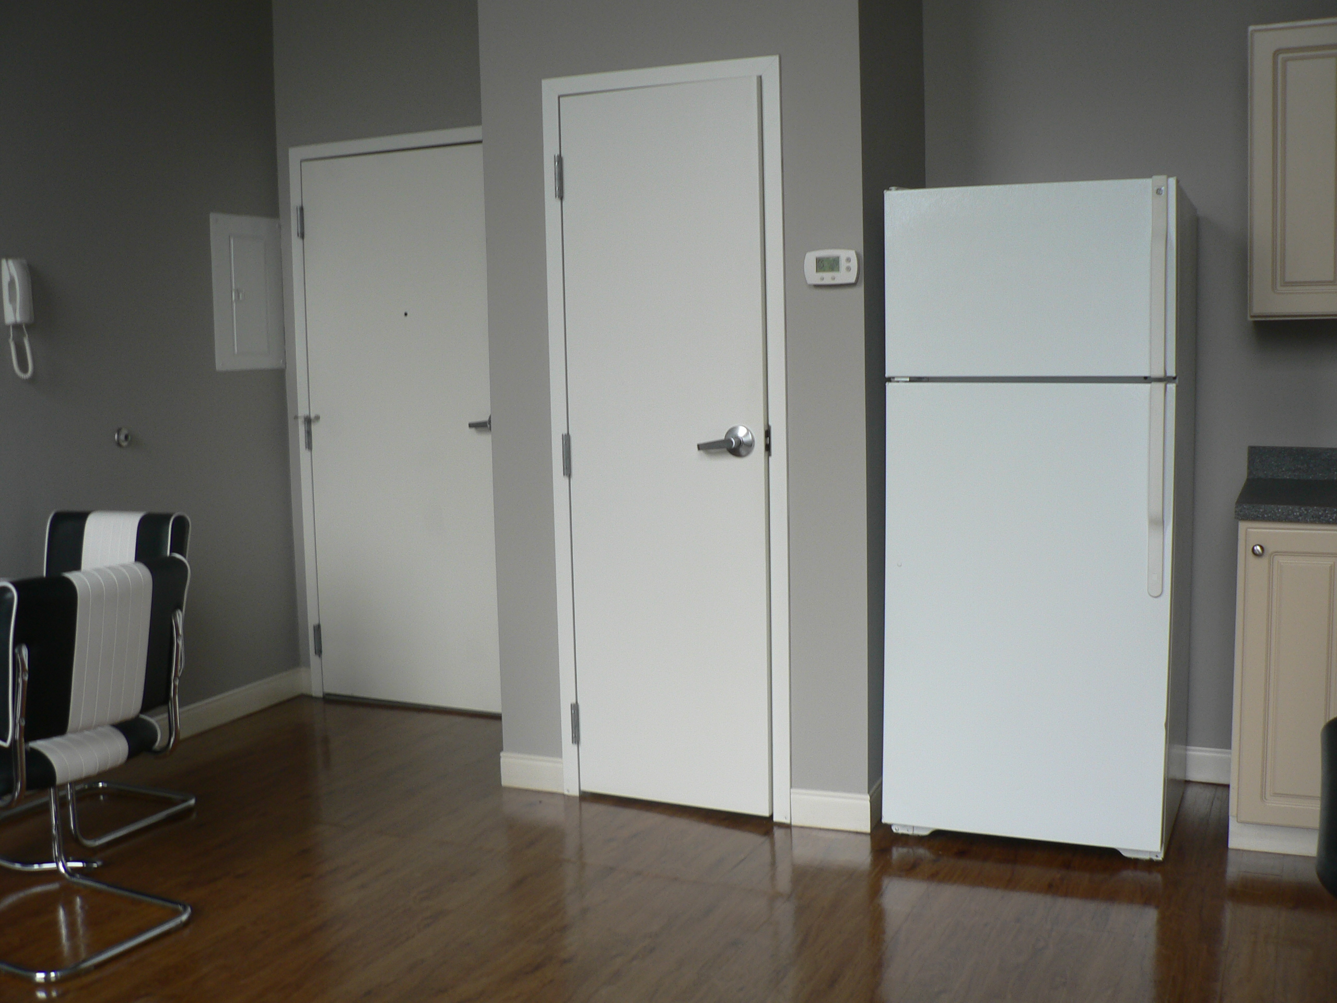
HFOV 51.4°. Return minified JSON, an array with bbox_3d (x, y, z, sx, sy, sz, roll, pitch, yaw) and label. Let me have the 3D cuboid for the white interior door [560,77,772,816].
[{"bbox_3d":[-0.009,-0.132,3.880,0.610,2.030,0.042,2,7,27],"label":"white interior door"}]

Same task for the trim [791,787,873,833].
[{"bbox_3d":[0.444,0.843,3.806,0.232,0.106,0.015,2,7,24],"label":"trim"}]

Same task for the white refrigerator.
[{"bbox_3d":[1.031,0.027,3.817,0.745,1.715,0.715,2,7,24],"label":"white refrigerator"}]

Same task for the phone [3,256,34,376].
[{"bbox_3d":[-1.896,-0.534,4.062,0.070,0.364,0.058,2,7,24],"label":"phone"}]

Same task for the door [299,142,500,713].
[{"bbox_3d":[-0.928,-0.248,5.051,0.910,2.030,0.045,2,7,24],"label":"door"}]

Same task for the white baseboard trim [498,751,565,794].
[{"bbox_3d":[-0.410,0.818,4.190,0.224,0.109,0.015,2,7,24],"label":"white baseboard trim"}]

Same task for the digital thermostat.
[{"bbox_3d":[0.427,-0.609,3.618,0.144,0.090,0.033,2,7,24],"label":"digital thermostat"}]

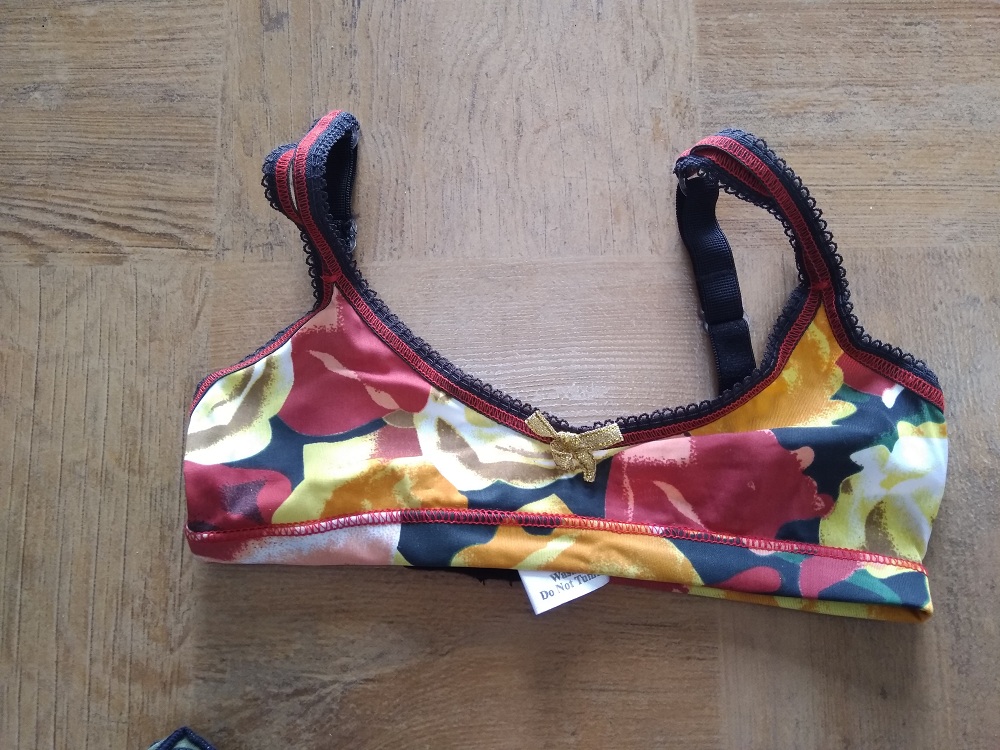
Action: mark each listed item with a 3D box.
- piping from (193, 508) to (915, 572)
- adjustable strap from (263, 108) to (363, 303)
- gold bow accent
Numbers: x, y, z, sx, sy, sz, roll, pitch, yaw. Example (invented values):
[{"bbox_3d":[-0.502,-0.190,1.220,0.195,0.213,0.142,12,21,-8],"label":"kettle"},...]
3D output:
[{"bbox_3d":[0.023,0.069,0.326,0.309,0.014,0.020,3,83,-2],"label":"piping"},{"bbox_3d":[-0.080,-0.071,0.332,0.040,0.028,0.078,0,83,-2],"label":"adjustable strap"},{"bbox_3d":[0.031,0.030,0.327,0.040,0.008,0.029,4,83,-2],"label":"gold bow accent"}]

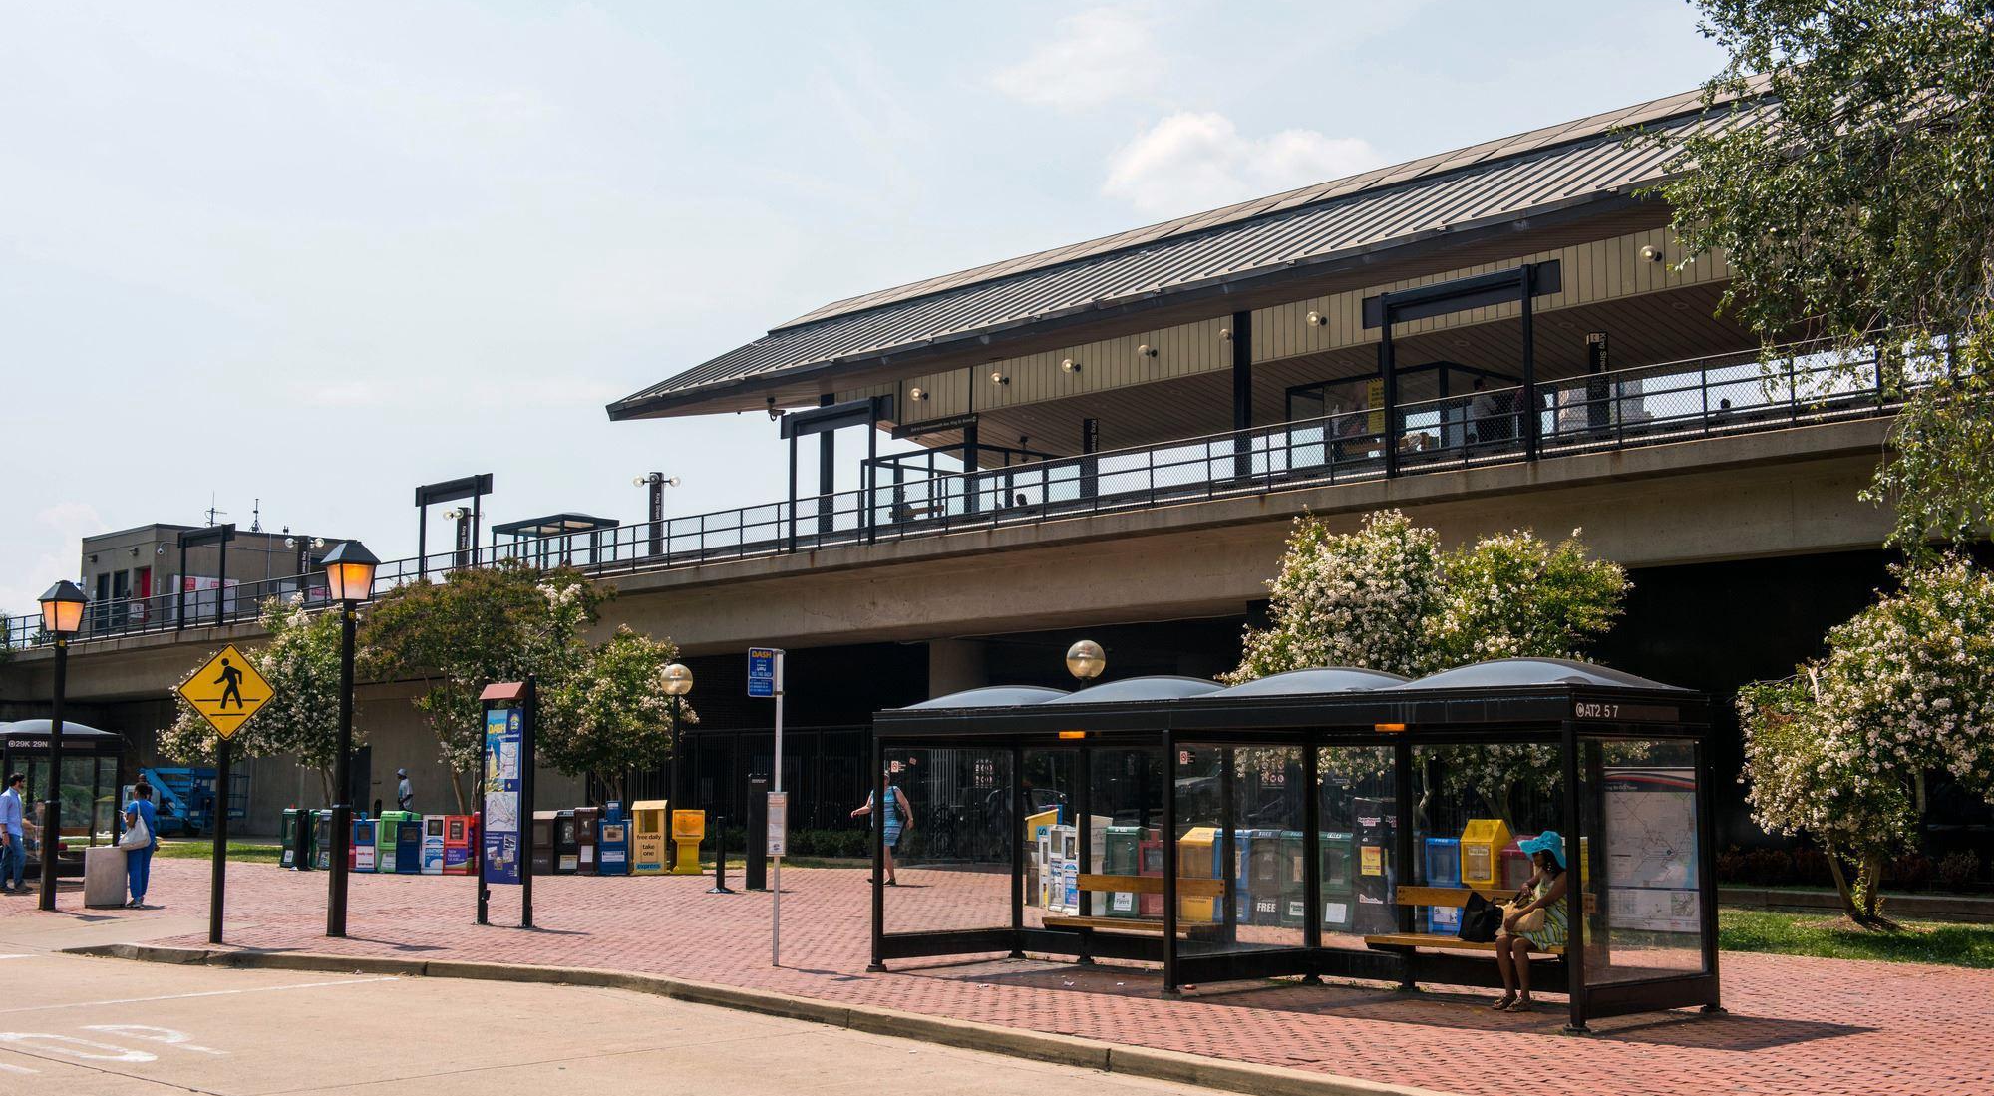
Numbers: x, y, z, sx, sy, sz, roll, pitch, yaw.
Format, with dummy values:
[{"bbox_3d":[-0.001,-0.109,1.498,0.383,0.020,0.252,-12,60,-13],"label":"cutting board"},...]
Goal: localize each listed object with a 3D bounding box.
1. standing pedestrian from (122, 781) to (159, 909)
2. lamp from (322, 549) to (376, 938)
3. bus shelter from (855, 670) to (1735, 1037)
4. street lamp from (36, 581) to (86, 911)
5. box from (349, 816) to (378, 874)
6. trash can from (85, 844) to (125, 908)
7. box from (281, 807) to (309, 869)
[{"bbox_3d":[-11.068,3.846,28.687,0.380,1.620,0.460,-6,-8,43],"label":"standing pedestrian"},{"bbox_3d":[-7.137,2.071,24.220,0.480,4.300,0.480,6,-9,-43],"label":"lamp"},{"bbox_3d":[2.001,2.263,17.728,1.814,2.511,7.184,6,-9,-43],"label":"bus shelter"},{"bbox_3d":[-12.100,2.547,28.523,0.480,4.170,0.480,-5,-8,42],"label":"street lamp"},{"bbox_3d":[-11.207,5.244,39.371,0.420,1.000,0.400,0,-6,-2],"label":"box"},{"bbox_3d":[-12.111,4.454,30.139,0.530,0.810,0.530,2,-7,-17],"label":"trash can"},{"bbox_3d":[-12.973,5.378,41.072,0.450,1.100,0.420,0,-6,0],"label":"box"}]

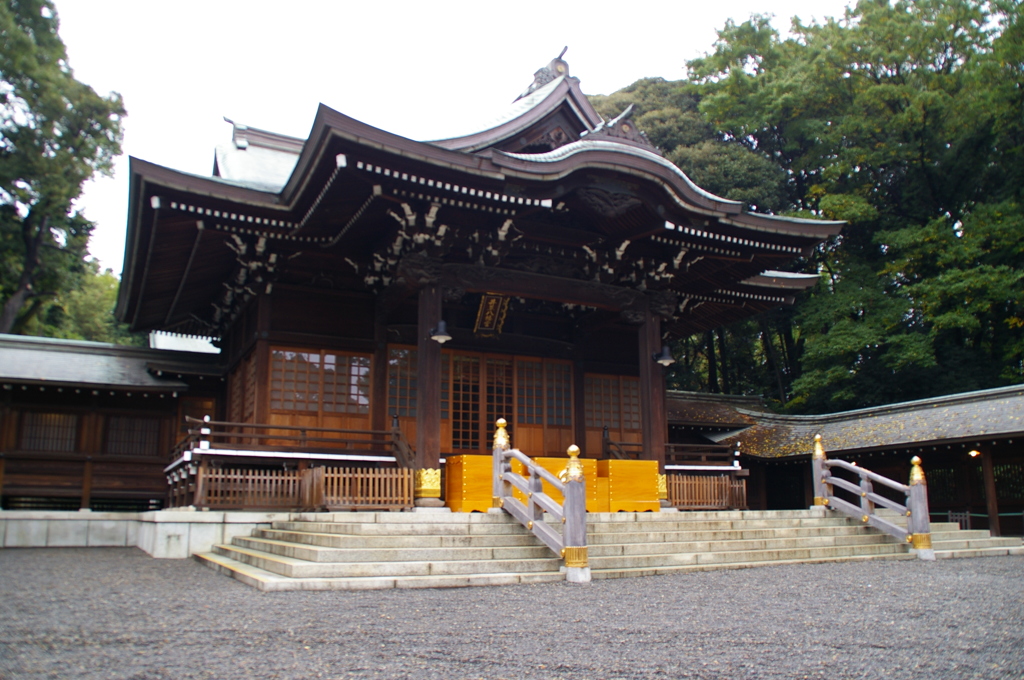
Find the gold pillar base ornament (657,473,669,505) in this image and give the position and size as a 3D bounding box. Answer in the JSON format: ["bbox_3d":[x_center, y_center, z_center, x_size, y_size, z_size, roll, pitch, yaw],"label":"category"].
[{"bbox_3d":[3.352,3.549,17.931,0.434,0.770,0.434,7,-14,-27],"label":"gold pillar base ornament"}]

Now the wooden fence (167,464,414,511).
[{"bbox_3d":[-4.110,2.898,14.878,4.088,0.826,1.708,7,-14,-27],"label":"wooden fence"}]

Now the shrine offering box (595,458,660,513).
[{"bbox_3d":[2.538,3.344,17.353,1.386,1.148,0.826,7,-14,-27],"label":"shrine offering box"}]

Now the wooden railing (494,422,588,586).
[{"bbox_3d":[0.294,2.095,10.587,0.266,2.226,2.352,7,-14,-27],"label":"wooden railing"}]

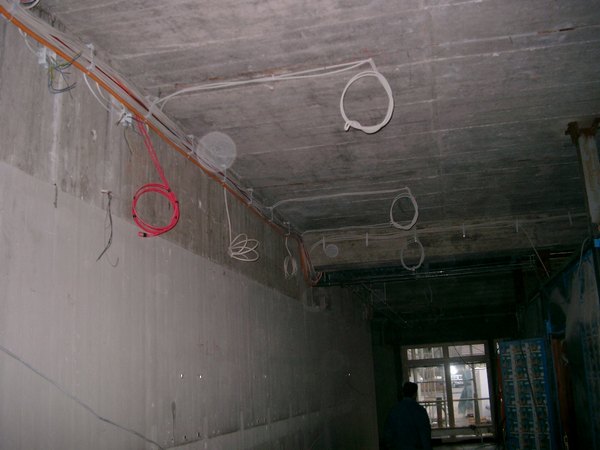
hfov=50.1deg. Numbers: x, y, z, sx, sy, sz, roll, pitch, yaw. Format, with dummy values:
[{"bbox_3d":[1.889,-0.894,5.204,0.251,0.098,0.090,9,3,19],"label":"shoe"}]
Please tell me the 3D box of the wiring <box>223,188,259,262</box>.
[{"bbox_3d":[-0.424,0.004,4.733,0.270,0.530,0.180,-5,-14,14],"label":"wiring"}]

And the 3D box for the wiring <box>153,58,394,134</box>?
[{"bbox_3d":[-0.172,-0.595,3.376,1.340,0.390,0.160,-5,-14,14],"label":"wiring"}]

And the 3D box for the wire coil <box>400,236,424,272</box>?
[{"bbox_3d":[1.170,0.307,6.671,0.250,0.380,0.080,-5,-14,14],"label":"wire coil"}]

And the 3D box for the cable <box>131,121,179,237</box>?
[{"bbox_3d":[-0.788,-0.255,3.521,0.270,0.670,0.140,-5,-14,14],"label":"cable"}]

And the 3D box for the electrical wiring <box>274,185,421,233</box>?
[{"bbox_3d":[0.371,-0.082,5.604,1.320,0.370,0.180,-5,-14,14],"label":"electrical wiring"}]

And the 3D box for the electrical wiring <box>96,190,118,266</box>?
[{"bbox_3d":[-0.921,0.017,3.068,0.090,0.360,0.160,-5,-14,14],"label":"electrical wiring"}]

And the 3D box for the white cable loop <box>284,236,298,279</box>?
[{"bbox_3d":[-0.083,0.307,6.258,0.140,0.430,0.150,-5,-14,14],"label":"white cable loop"}]

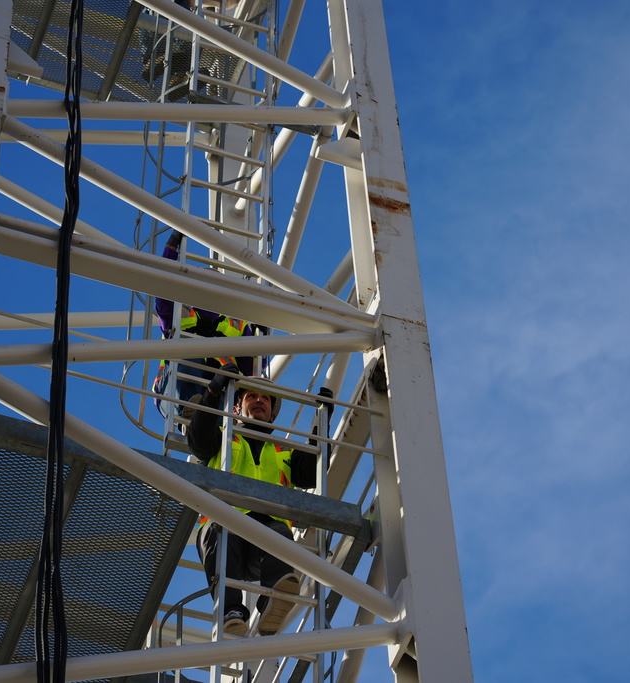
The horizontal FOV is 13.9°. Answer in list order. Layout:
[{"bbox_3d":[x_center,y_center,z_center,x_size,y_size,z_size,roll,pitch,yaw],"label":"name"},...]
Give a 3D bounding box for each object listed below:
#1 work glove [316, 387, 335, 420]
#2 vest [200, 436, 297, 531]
[{"bbox_3d":[0.047,0.279,11.630,0.095,0.170,0.110,15,-56,-14],"label":"work glove"},{"bbox_3d":[-0.293,0.650,11.600,0.460,0.660,0.300,15,-56,-14],"label":"vest"}]

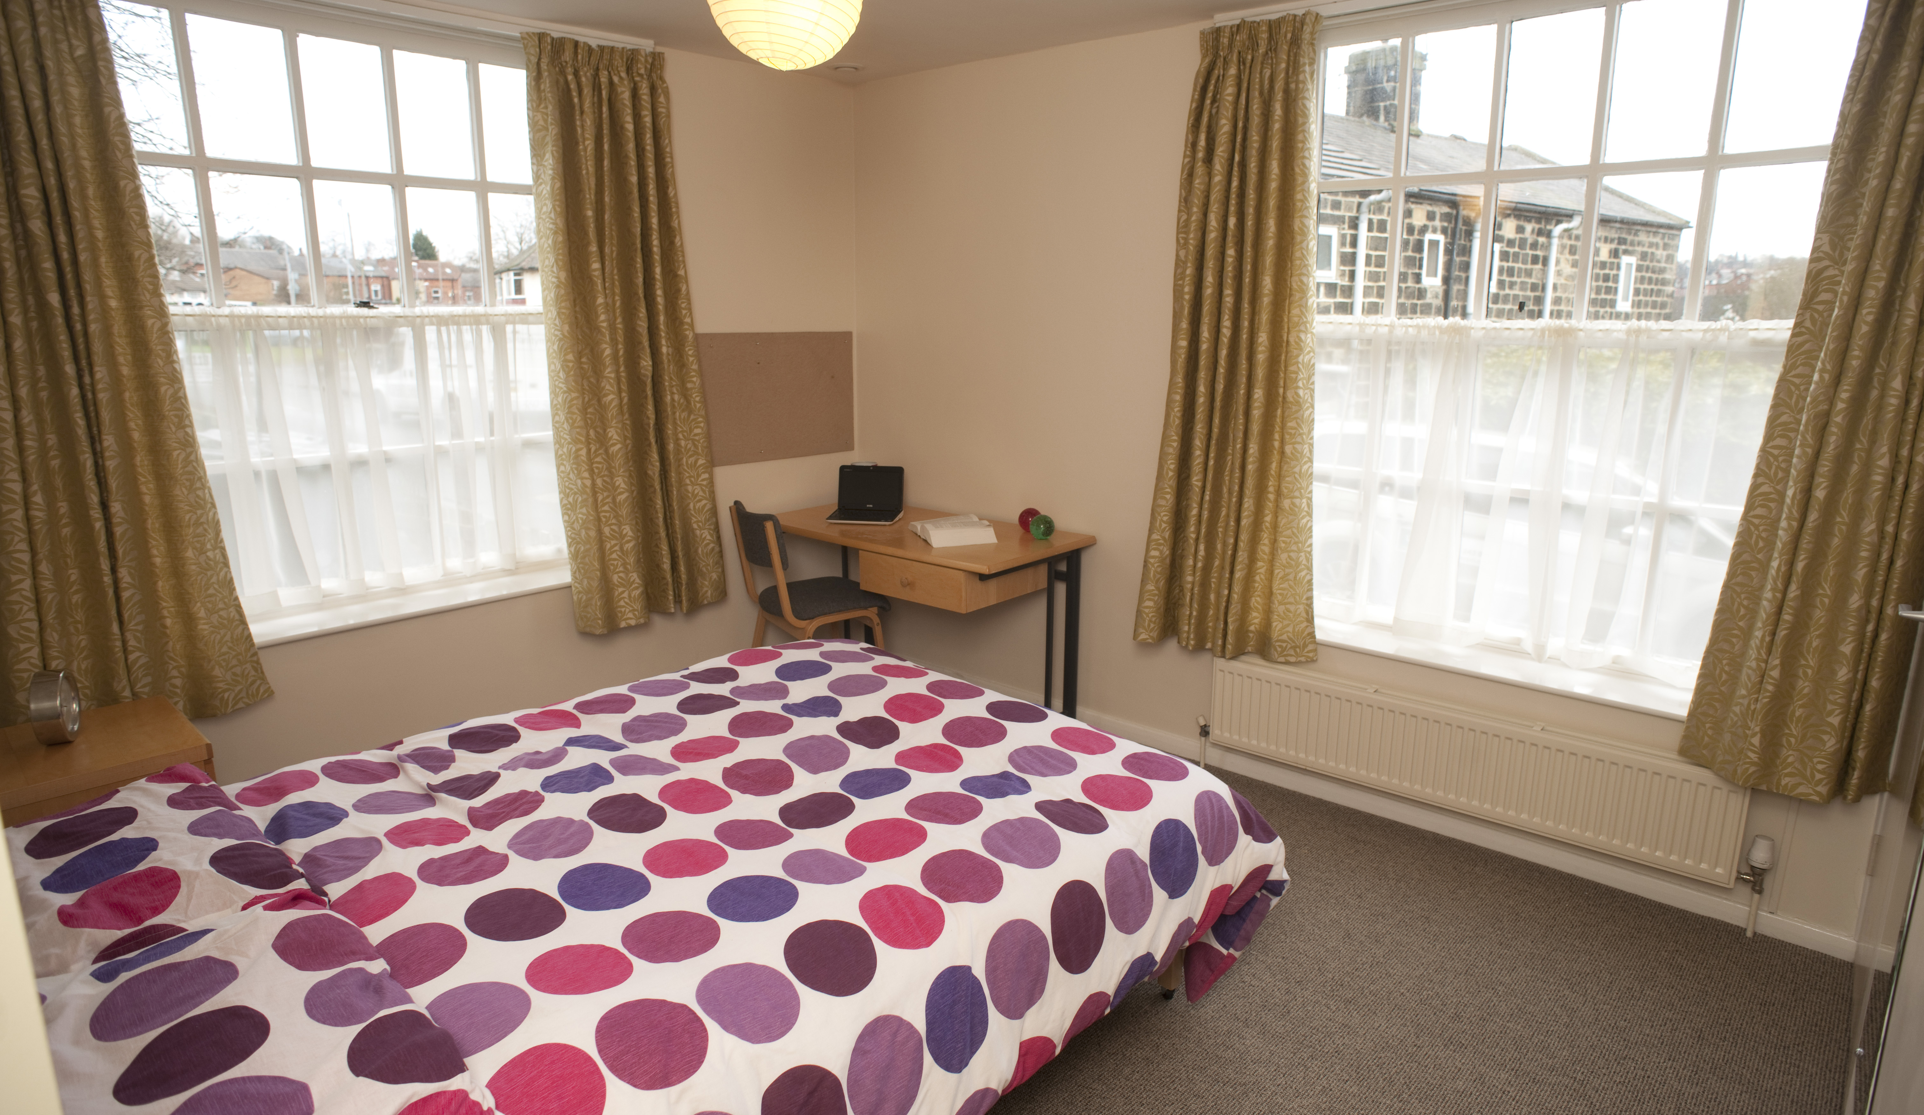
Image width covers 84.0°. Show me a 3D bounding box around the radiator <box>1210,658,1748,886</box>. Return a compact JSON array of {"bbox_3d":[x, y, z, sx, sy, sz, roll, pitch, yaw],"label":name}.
[{"bbox_3d":[1.408,0.586,3.133,1.444,0.294,0.060,11,17,39],"label":"radiator"}]

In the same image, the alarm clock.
[{"bbox_3d":[-2.055,0.340,2.425,0.055,0.164,0.162,-6,14,-27],"label":"alarm clock"}]

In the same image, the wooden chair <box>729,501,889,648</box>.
[{"bbox_3d":[-0.547,0.218,4.026,0.520,0.830,0.470,-7,15,-30],"label":"wooden chair"}]

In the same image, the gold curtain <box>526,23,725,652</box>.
[{"bbox_3d":[-1.101,-0.703,3.620,0.140,1.920,0.627,12,17,41],"label":"gold curtain"}]

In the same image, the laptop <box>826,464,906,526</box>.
[{"bbox_3d":[-0.365,-0.244,4.134,0.262,0.190,0.215,3,13,12],"label":"laptop"}]

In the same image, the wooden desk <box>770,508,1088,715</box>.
[{"bbox_3d":[-0.174,0.257,4.054,1.200,0.750,0.620,11,17,39],"label":"wooden desk"}]

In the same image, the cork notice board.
[{"bbox_3d":[-0.747,-0.618,4.134,0.015,0.493,0.900,12,17,41],"label":"cork notice board"}]

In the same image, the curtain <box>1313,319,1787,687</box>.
[{"bbox_3d":[1.584,-0.195,3.096,1.331,0.972,0.060,11,17,39],"label":"curtain"}]

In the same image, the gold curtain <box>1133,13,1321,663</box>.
[{"bbox_3d":[0.850,-0.611,3.294,0.643,1.928,0.140,11,17,39],"label":"gold curtain"}]

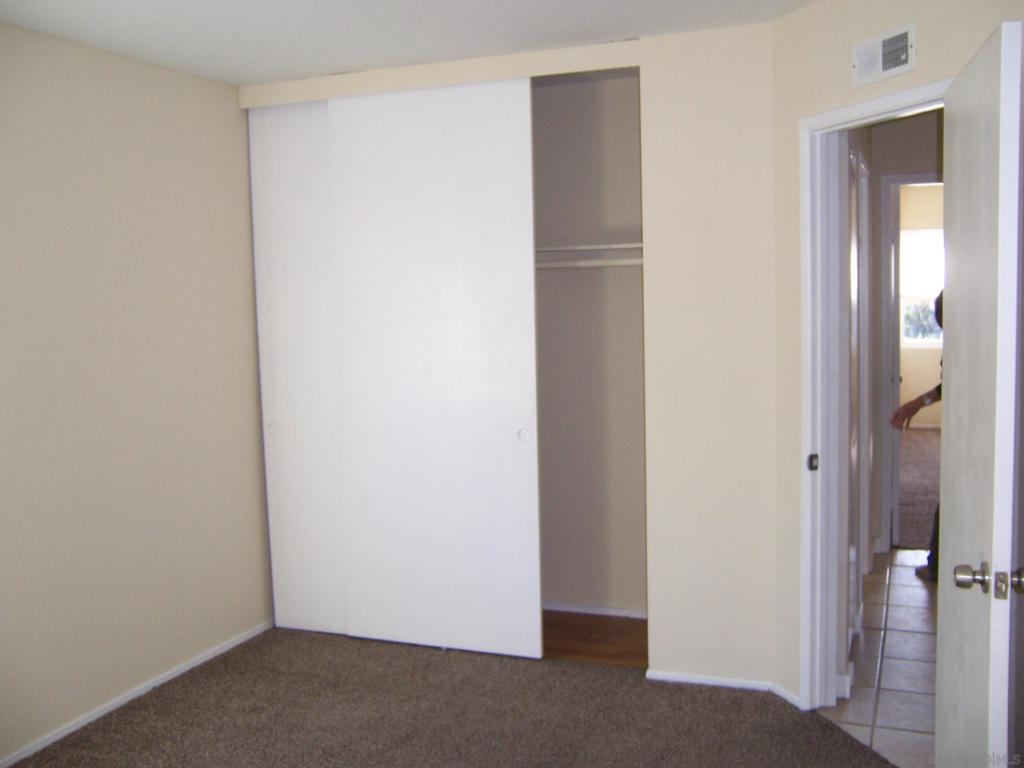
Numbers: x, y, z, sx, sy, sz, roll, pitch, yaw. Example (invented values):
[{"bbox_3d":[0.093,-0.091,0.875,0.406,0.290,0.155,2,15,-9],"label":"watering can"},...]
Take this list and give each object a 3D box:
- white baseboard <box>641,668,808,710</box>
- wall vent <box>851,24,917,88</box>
[{"bbox_3d":[0.808,1.142,3.706,0.618,0.042,0.133,1,6,28],"label":"white baseboard"},{"bbox_3d":[1.127,-0.999,2.980,0.025,0.140,0.268,-3,5,-21],"label":"wall vent"}]

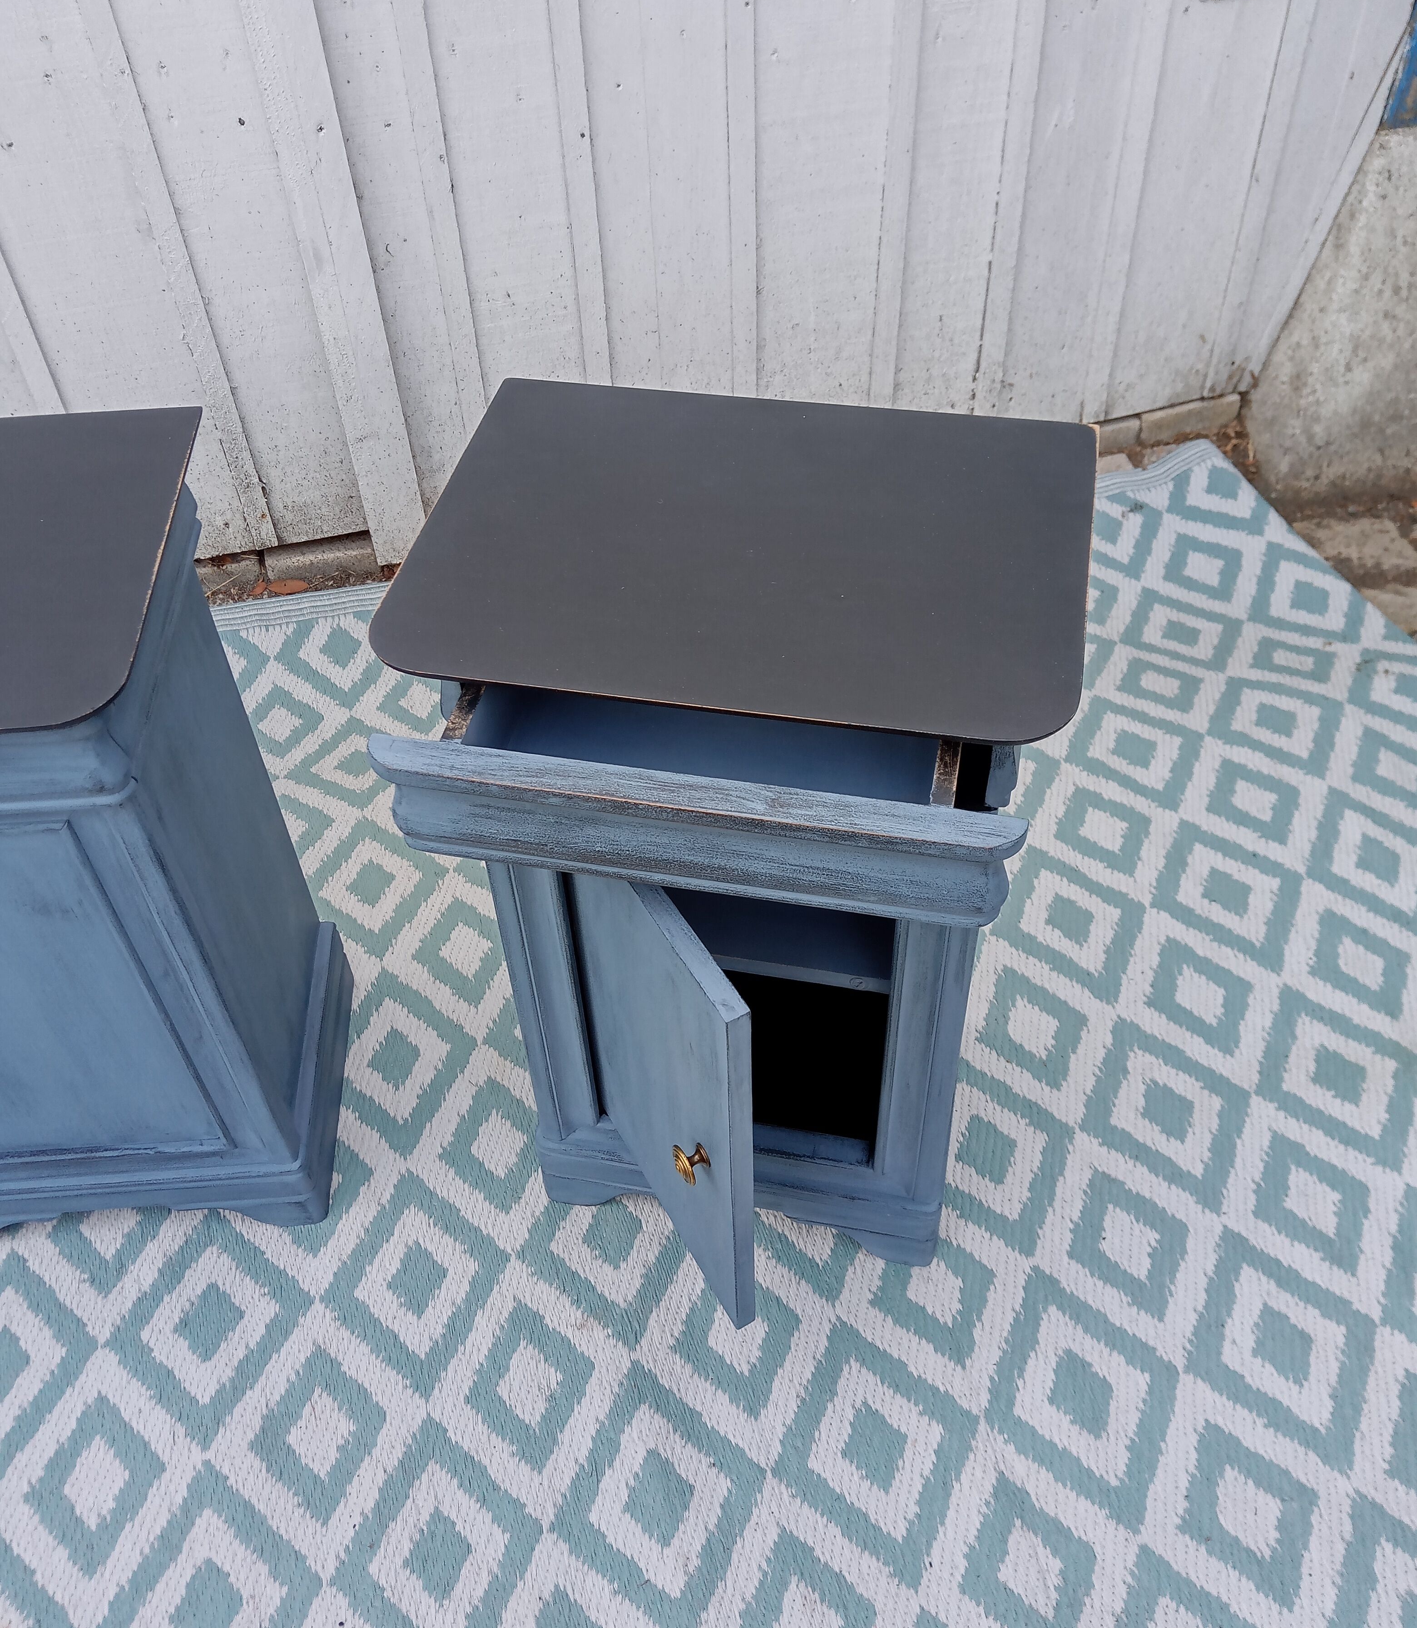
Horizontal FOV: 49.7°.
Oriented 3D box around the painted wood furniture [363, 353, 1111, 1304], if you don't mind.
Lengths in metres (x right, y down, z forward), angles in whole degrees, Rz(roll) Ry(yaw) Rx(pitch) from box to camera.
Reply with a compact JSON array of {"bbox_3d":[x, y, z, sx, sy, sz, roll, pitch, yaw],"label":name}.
[{"bbox_3d":[0.033,0.098,1.312,0.465,0.763,0.439,7,48,9],"label":"painted wood furniture"}]

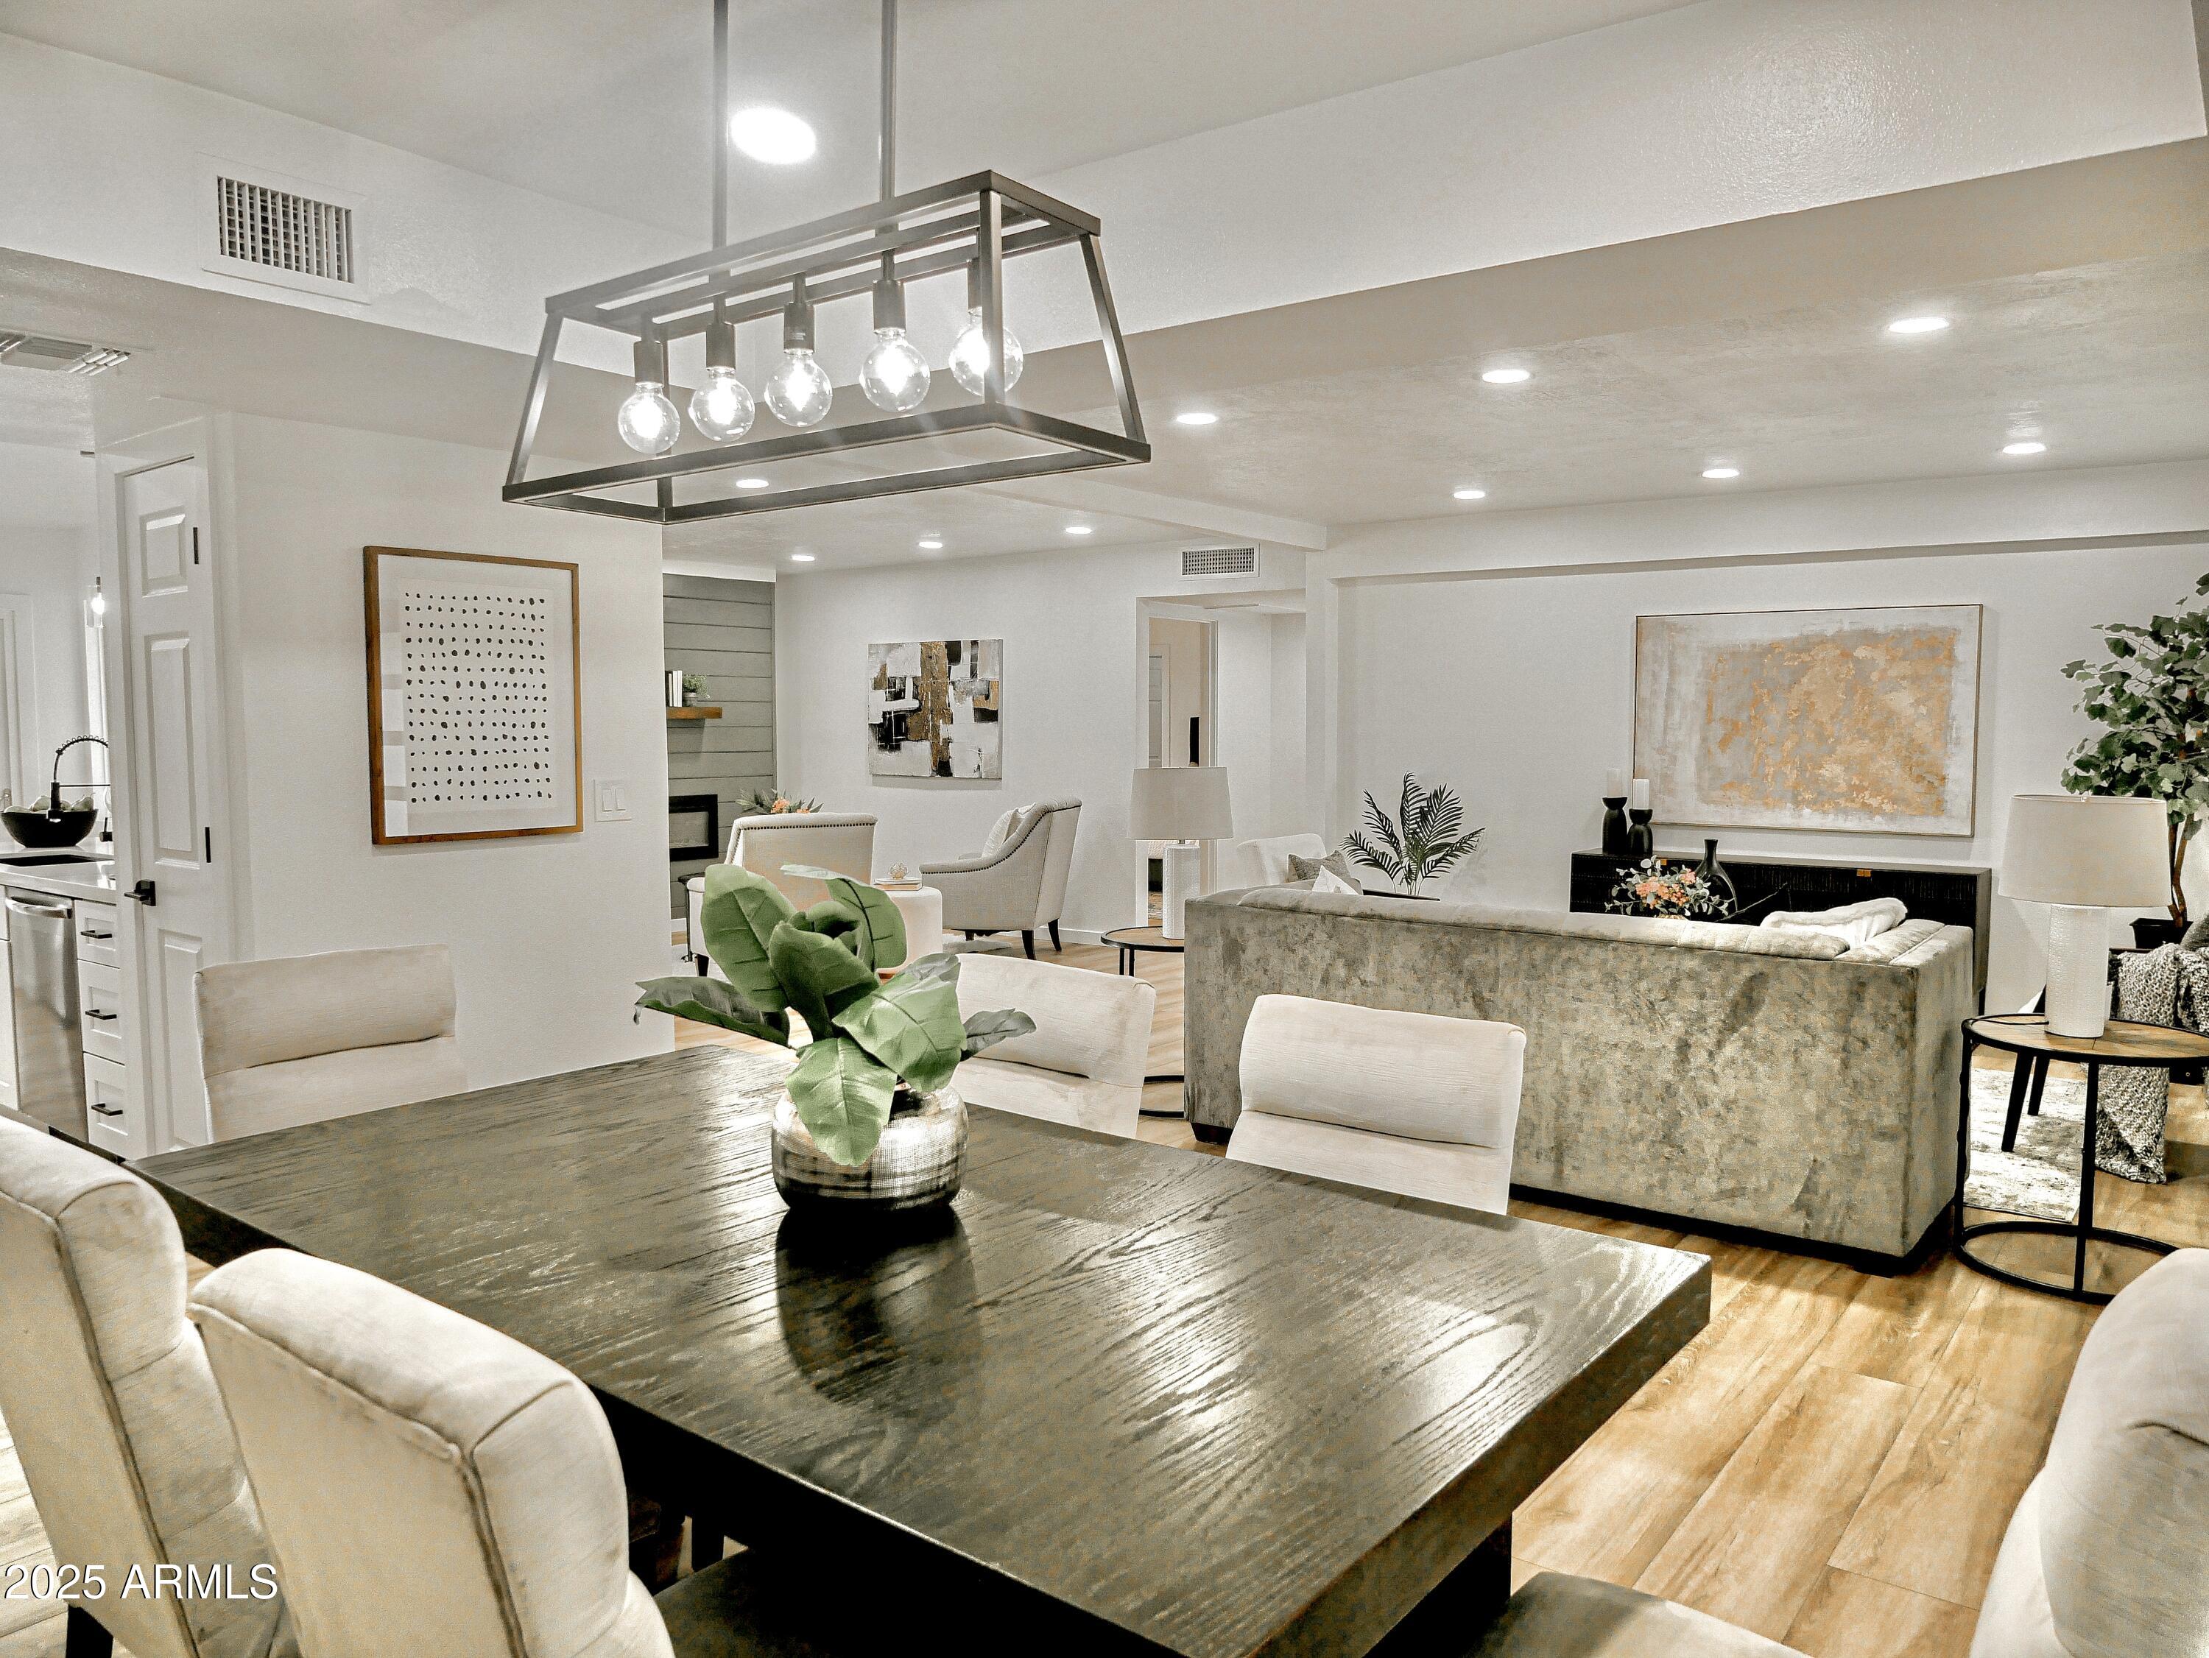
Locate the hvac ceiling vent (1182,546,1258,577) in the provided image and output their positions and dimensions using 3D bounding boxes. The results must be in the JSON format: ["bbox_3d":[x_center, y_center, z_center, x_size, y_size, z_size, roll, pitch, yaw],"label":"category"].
[{"bbox_3d":[0.660,-1.528,8.807,0.530,0.175,0.030,3,5,36],"label":"hvac ceiling vent"}]

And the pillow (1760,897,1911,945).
[{"bbox_3d":[2.148,0.425,4.536,0.460,0.450,0.160,-1,4,-16],"label":"pillow"}]

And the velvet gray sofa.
[{"bbox_3d":[1.434,0.660,4.837,2.140,0.780,1.010,3,5,36],"label":"velvet gray sofa"}]

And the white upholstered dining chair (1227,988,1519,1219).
[{"bbox_3d":[0.306,0.797,2.365,0.490,0.960,0.640,3,5,34],"label":"white upholstered dining chair"}]

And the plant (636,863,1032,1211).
[{"bbox_3d":[-0.366,0.269,2.046,0.530,0.430,0.460,0,4,0],"label":"plant"}]

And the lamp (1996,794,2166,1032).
[{"bbox_3d":[2.465,0.220,3.867,0.370,0.602,0.370,3,5,36],"label":"lamp"}]

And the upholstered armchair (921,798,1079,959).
[{"bbox_3d":[-0.597,0.298,8.978,0.790,0.910,0.710,1,4,16],"label":"upholstered armchair"}]

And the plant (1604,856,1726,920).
[{"bbox_3d":[2.172,0.321,5.942,0.460,0.460,0.440,3,5,37],"label":"plant"}]

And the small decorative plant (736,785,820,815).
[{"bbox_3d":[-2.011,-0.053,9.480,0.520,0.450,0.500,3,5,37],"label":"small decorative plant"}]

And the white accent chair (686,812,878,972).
[{"bbox_3d":[-1.718,0.384,8.286,0.750,0.905,0.820,-2,5,-28],"label":"white accent chair"}]

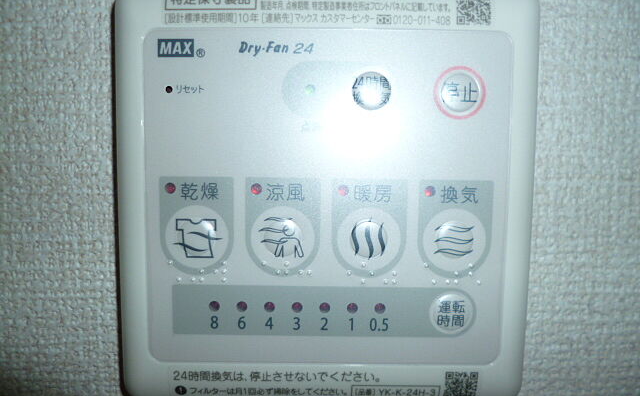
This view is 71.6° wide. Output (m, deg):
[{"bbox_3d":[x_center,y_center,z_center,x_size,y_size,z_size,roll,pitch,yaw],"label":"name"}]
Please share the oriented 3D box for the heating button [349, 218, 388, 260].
[{"bbox_3d":[0.014,0.011,0.124,0.011,0.012,0.003,1,4,0],"label":"heating button"}]

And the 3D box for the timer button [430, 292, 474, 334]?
[{"bbox_3d":[0.037,0.033,0.125,0.013,0.012,0.003,1,4,0],"label":"timer button"}]

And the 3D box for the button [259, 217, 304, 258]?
[{"bbox_3d":[-0.011,0.011,0.124,0.012,0.012,0.003,1,4,0],"label":"button"}]

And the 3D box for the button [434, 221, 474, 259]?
[{"bbox_3d":[0.038,0.012,0.124,0.011,0.011,0.003,1,4,0],"label":"button"}]

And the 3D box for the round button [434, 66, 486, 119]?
[{"bbox_3d":[0.038,-0.029,0.121,0.014,0.014,0.003,1,4,0],"label":"round button"}]

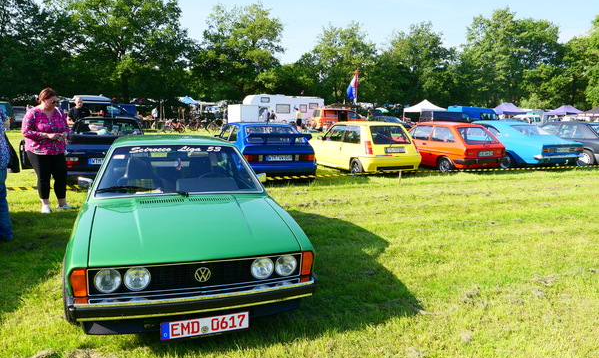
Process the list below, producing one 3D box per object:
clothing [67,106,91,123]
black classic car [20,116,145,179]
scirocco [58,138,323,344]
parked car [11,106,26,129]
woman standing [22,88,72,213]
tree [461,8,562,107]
[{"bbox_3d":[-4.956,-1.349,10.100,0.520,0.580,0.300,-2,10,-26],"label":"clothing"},{"bbox_3d":[-4.364,-0.665,10.438,1.720,1.370,4.100,-3,9,-20],"label":"black classic car"},{"bbox_3d":[-1.221,0.253,4.445,1.630,1.310,3.880,-1,9,-20],"label":"scirocco"},{"bbox_3d":[-20.772,-4.697,34.199,1.750,1.650,4.200,-4,9,-25],"label":"parked car"},{"bbox_3d":[-3.503,-0.395,6.222,0.480,1.700,0.620,8,10,34],"label":"woman standing"},{"bbox_3d":[28.391,-14.364,59.052,13.000,15.800,13.000,2,9,0],"label":"tree"}]

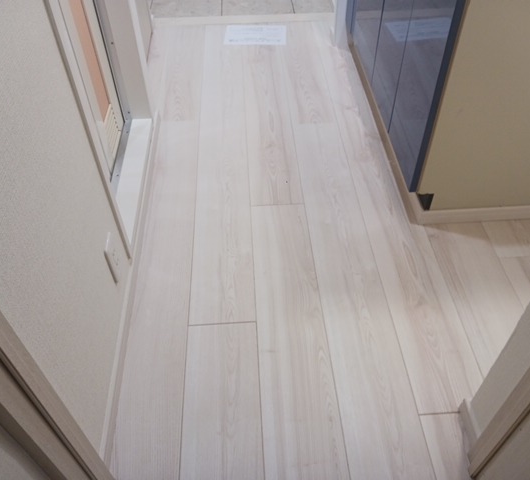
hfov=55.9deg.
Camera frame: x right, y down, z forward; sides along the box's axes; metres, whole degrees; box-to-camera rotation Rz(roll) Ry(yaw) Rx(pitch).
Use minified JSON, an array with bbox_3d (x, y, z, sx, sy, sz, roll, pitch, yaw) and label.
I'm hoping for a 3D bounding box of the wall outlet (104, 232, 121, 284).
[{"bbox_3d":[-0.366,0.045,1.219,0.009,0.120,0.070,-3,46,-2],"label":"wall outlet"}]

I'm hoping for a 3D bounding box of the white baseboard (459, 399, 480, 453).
[{"bbox_3d":[0.443,0.397,1.073,0.012,0.050,0.097,-3,46,-2],"label":"white baseboard"}]

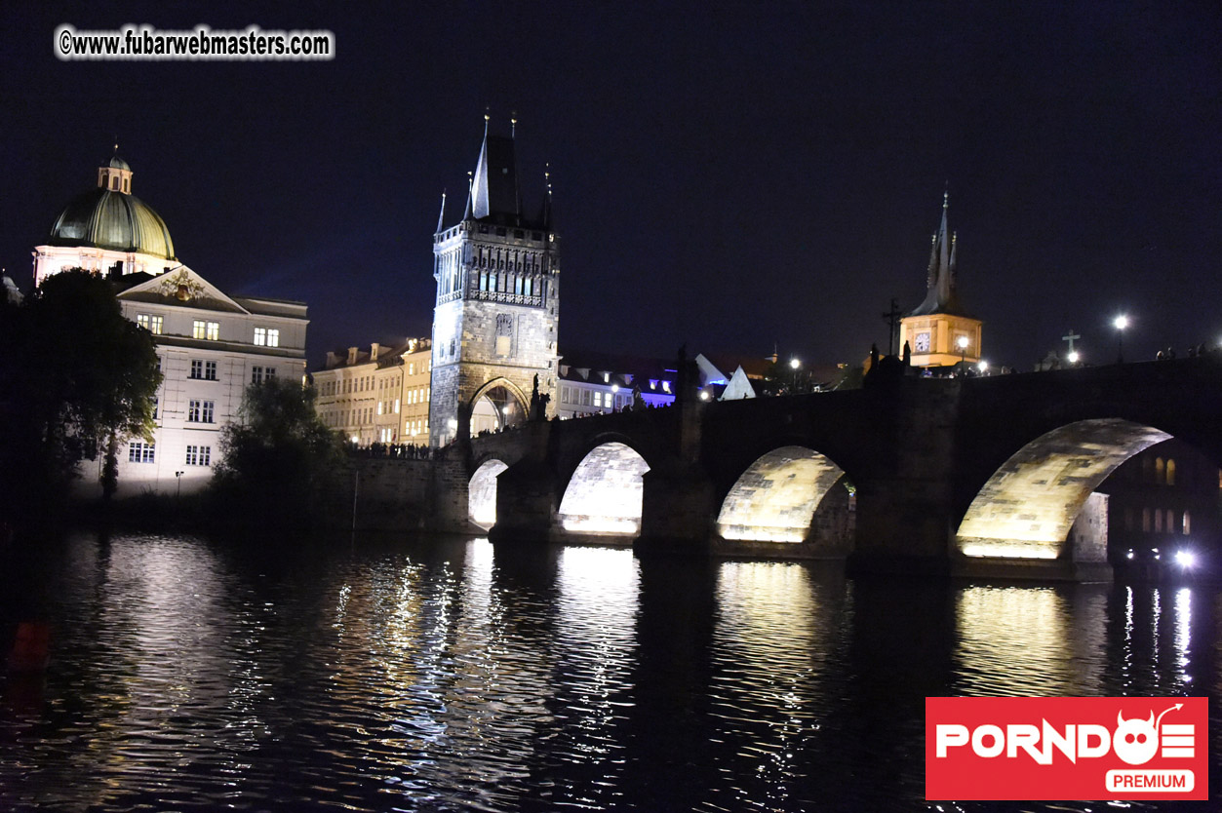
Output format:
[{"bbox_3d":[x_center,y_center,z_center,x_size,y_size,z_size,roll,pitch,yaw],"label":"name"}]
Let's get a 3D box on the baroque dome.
[{"bbox_3d":[-69.384,-28.261,209.138,16.841,14.369,16.841,4,-5,-19],"label":"baroque dome"}]

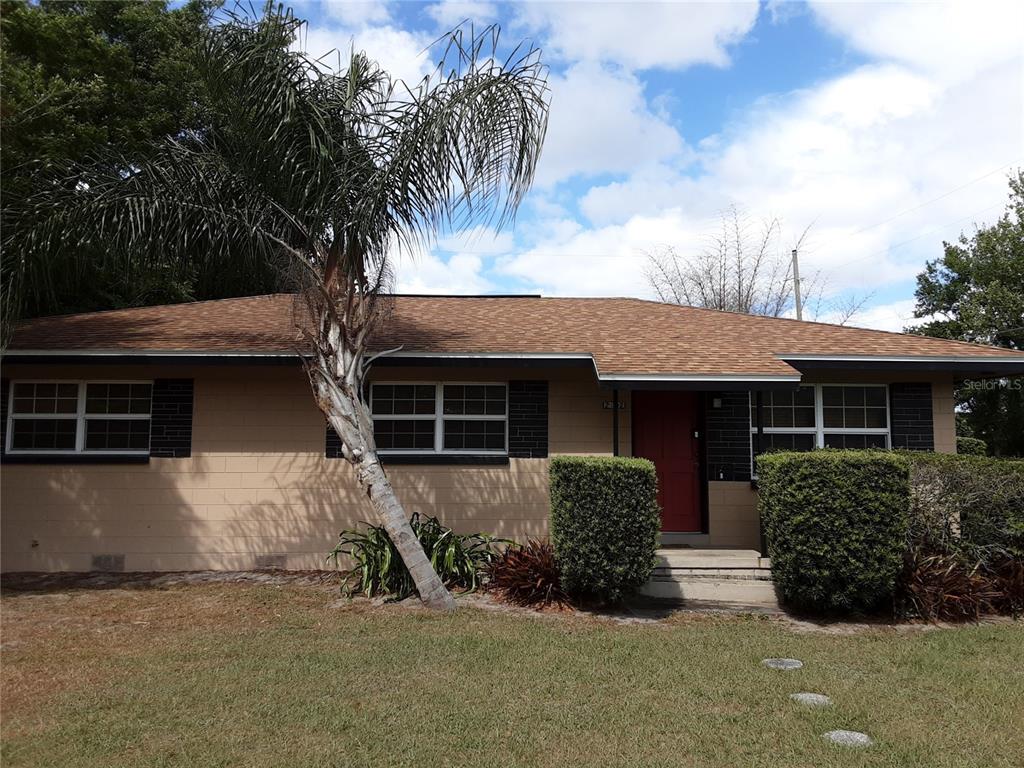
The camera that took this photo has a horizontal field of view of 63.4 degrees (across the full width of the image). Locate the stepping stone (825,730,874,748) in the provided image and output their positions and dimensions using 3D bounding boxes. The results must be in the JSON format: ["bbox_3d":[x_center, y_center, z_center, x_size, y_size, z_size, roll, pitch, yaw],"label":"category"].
[{"bbox_3d":[1.980,2.102,4.874,0.300,0.056,0.300,0,-7,-3],"label":"stepping stone"}]

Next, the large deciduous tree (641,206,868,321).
[{"bbox_3d":[7.979,-0.679,27.254,7.300,9.948,6.500,0,-7,-3],"label":"large deciduous tree"}]

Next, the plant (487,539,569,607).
[{"bbox_3d":[0.165,1.980,8.833,0.920,0.633,0.850,0,-7,-3],"label":"plant"}]

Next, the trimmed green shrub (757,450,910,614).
[{"bbox_3d":[3.426,1.528,8.965,1.270,1.572,1.150,0,-7,-3],"label":"trimmed green shrub"}]

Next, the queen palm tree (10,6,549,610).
[{"bbox_3d":[-2.410,-0.848,8.550,5.300,6.198,4.600,0,-7,-3],"label":"queen palm tree"}]

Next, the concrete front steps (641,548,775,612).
[{"bbox_3d":[2.086,2.170,9.466,1.600,0.398,1.800,0,-7,-3],"label":"concrete front steps"}]

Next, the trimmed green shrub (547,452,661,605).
[{"bbox_3d":[0.994,1.581,9.200,1.130,1.480,1.080,0,-7,-3],"label":"trimmed green shrub"}]

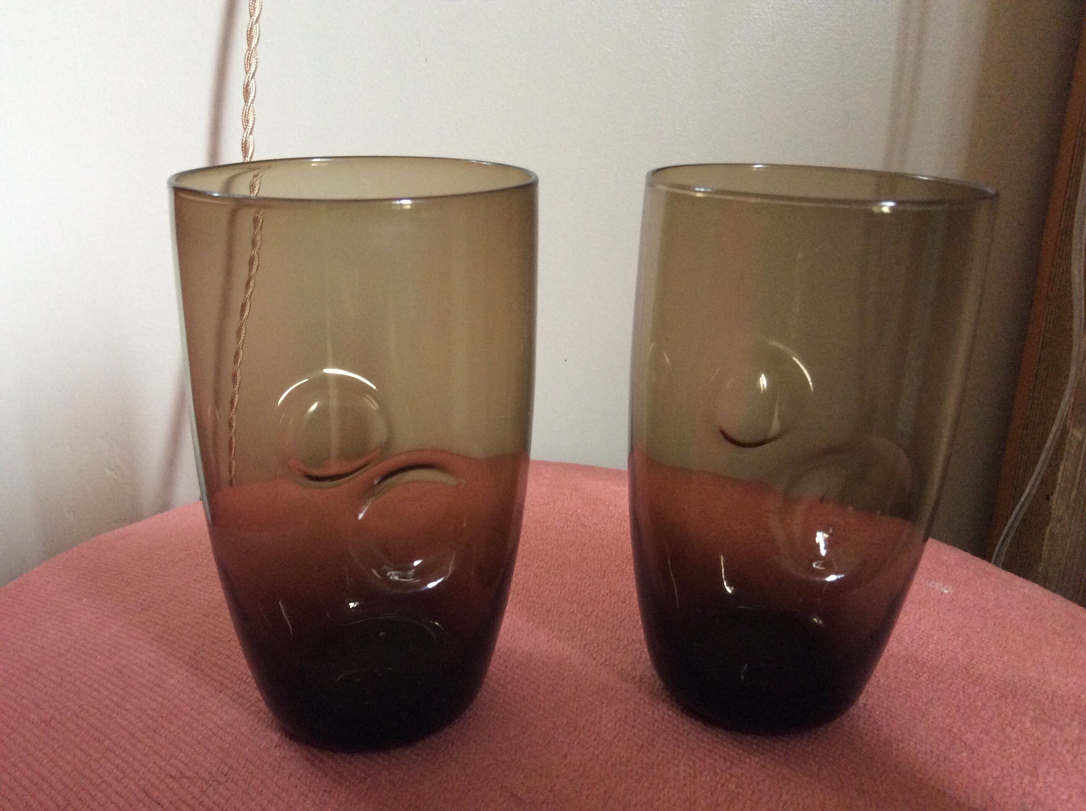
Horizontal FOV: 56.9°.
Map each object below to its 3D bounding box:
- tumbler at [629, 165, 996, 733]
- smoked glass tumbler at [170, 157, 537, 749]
[{"bbox_3d":[0.057,0.012,0.241,0.079,0.127,0.079,5,8,0],"label":"tumbler"},{"bbox_3d":[-0.041,0.012,0.235,0.082,0.127,0.082,-1,6,0],"label":"smoked glass tumbler"}]

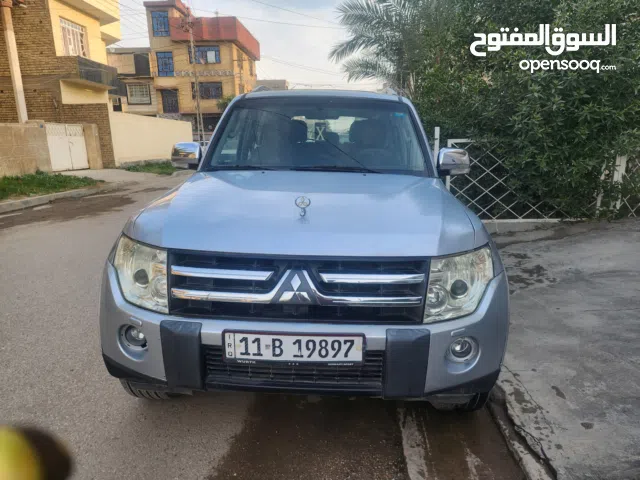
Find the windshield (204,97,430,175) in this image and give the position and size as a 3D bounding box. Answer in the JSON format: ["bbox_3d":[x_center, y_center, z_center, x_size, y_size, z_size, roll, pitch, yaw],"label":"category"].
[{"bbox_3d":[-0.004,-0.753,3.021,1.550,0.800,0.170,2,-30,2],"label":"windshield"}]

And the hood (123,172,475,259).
[{"bbox_3d":[-0.056,-0.187,2.195,1.600,0.260,1.350,2,12,2],"label":"hood"}]

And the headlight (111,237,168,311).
[{"bbox_3d":[-0.737,0.123,1.793,0.350,0.260,0.330,3,13,10],"label":"headlight"}]

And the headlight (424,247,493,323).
[{"bbox_3d":[0.571,0.162,1.739,0.350,0.260,0.330,0,13,-5],"label":"headlight"}]

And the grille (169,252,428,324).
[{"bbox_3d":[-0.091,0.180,1.606,1.020,0.260,0.150,2,12,2],"label":"grille"}]

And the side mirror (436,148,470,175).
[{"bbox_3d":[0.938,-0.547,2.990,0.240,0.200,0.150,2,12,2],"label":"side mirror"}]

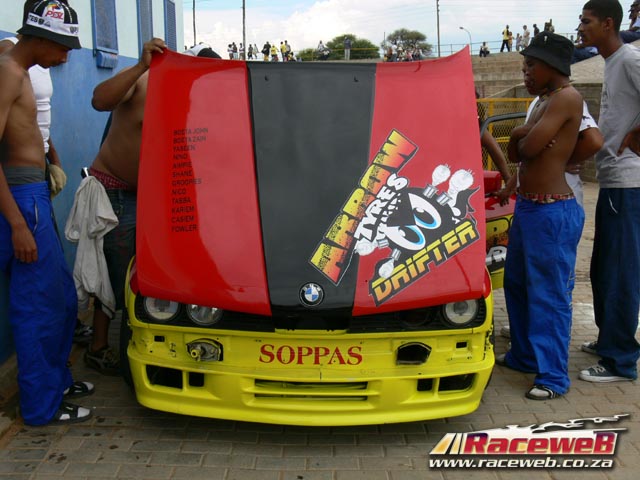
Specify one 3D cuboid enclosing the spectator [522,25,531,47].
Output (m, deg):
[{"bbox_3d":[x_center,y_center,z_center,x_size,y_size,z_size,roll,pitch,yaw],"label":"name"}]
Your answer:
[{"bbox_3d":[13.124,-12.807,47.000,0.420,1.680,0.480,-6,13,-31],"label":"spectator"}]

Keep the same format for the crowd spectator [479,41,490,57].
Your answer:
[{"bbox_3d":[10.233,-11.850,46.000,0.550,1.000,0.600,2,11,6],"label":"crowd spectator"}]

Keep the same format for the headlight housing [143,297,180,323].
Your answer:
[{"bbox_3d":[-0.659,0.273,3.080,0.150,0.150,0.100,0,11,0],"label":"headlight housing"}]

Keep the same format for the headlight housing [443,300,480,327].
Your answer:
[{"bbox_3d":[0.589,0.289,3.080,0.150,0.150,0.100,0,11,0],"label":"headlight housing"}]

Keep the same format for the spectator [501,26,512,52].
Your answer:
[{"bbox_3d":[11.853,-12.794,47.000,0.420,1.720,0.500,6,13,25],"label":"spectator"}]

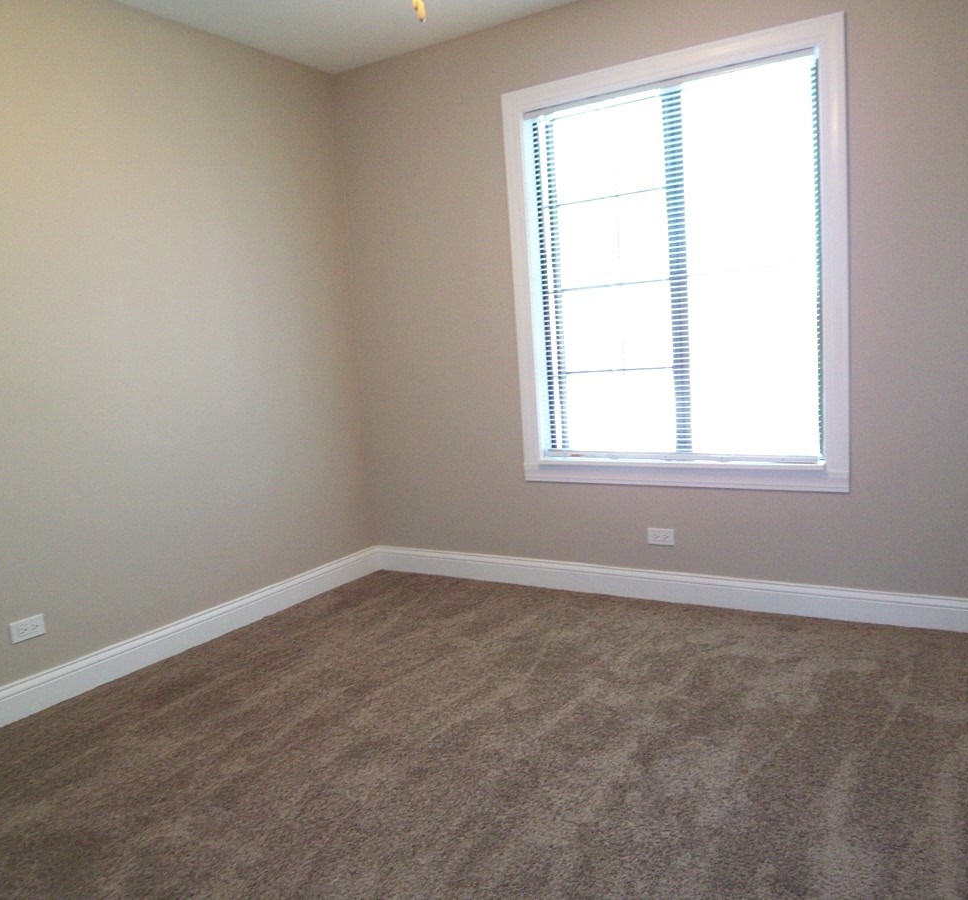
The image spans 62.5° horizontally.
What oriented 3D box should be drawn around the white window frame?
[{"bbox_3d":[0.746,-0.710,3.316,1.402,1.742,0.100,0,8,32],"label":"white window frame"}]

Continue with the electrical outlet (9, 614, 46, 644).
[{"bbox_3d":[-1.544,0.608,2.708,0.014,0.071,0.114,0,8,32],"label":"electrical outlet"}]

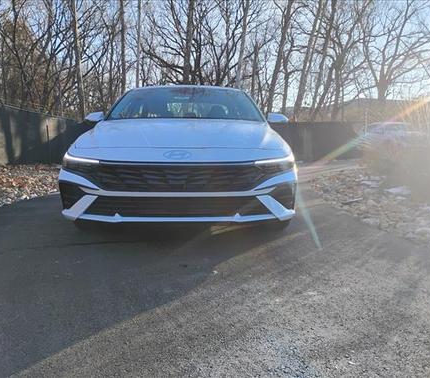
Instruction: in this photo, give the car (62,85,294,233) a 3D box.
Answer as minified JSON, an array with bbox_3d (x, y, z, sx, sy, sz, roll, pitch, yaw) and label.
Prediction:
[{"bbox_3d":[-0.307,-0.487,4.838,1.860,1.420,4.680,0,5,-2],"label":"car"}]

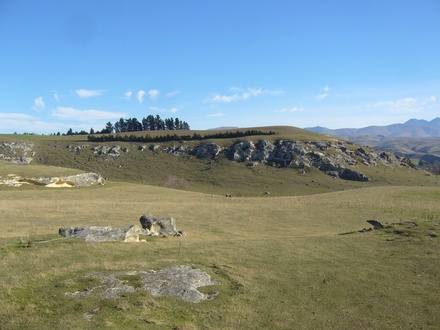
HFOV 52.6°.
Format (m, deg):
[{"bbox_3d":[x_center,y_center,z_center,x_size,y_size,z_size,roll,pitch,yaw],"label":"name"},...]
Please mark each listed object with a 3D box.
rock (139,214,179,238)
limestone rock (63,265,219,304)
[{"bbox_3d":[-5.600,5.480,40.600,3.500,1.850,2.400,0,3,0],"label":"rock"},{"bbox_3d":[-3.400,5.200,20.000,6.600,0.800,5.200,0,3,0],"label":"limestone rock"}]

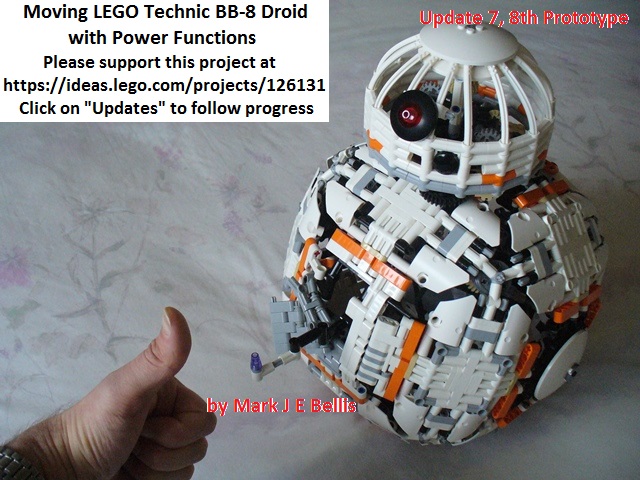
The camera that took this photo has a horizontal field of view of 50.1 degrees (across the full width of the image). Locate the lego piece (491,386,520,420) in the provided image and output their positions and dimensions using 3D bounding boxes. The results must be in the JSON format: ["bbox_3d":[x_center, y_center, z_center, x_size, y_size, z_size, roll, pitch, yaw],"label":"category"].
[{"bbox_3d":[0.140,0.122,0.513,0.008,0.032,0.008,1,34,-24],"label":"lego piece"}]

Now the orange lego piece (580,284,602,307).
[{"bbox_3d":[0.209,0.043,0.526,0.008,0.008,0.032,9,19,43],"label":"orange lego piece"}]

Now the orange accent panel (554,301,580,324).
[{"bbox_3d":[0.176,0.050,0.486,0.007,0.008,0.030,13,22,42],"label":"orange accent panel"}]

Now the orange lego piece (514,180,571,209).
[{"bbox_3d":[0.167,-0.035,0.513,0.072,0.008,0.008,-18,70,-44],"label":"orange lego piece"}]

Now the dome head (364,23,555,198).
[{"bbox_3d":[0.100,-0.105,0.480,0.131,0.092,0.135,0,41,0],"label":"dome head"}]

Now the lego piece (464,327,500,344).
[{"bbox_3d":[0.112,0.065,0.468,0.024,0.008,0.007,12,18,-7],"label":"lego piece"}]

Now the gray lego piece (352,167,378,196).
[{"bbox_3d":[0.034,-0.041,0.500,0.024,0.007,0.008,-48,50,-8],"label":"gray lego piece"}]

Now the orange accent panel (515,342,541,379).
[{"bbox_3d":[0.145,0.085,0.479,0.008,0.030,0.007,0,35,-27],"label":"orange accent panel"}]

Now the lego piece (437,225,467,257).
[{"bbox_3d":[0.090,0.000,0.468,0.008,0.007,0.024,39,82,19],"label":"lego piece"}]

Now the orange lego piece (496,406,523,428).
[{"bbox_3d":[0.149,0.139,0.541,0.029,0.008,0.007,-18,68,-44],"label":"orange lego piece"}]

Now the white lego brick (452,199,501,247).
[{"bbox_3d":[0.111,-0.010,0.465,0.024,0.012,0.039,-37,56,-25],"label":"white lego brick"}]

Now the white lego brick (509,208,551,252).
[{"bbox_3d":[0.143,-0.005,0.478,0.039,0.012,0.020,-18,68,-33],"label":"white lego brick"}]

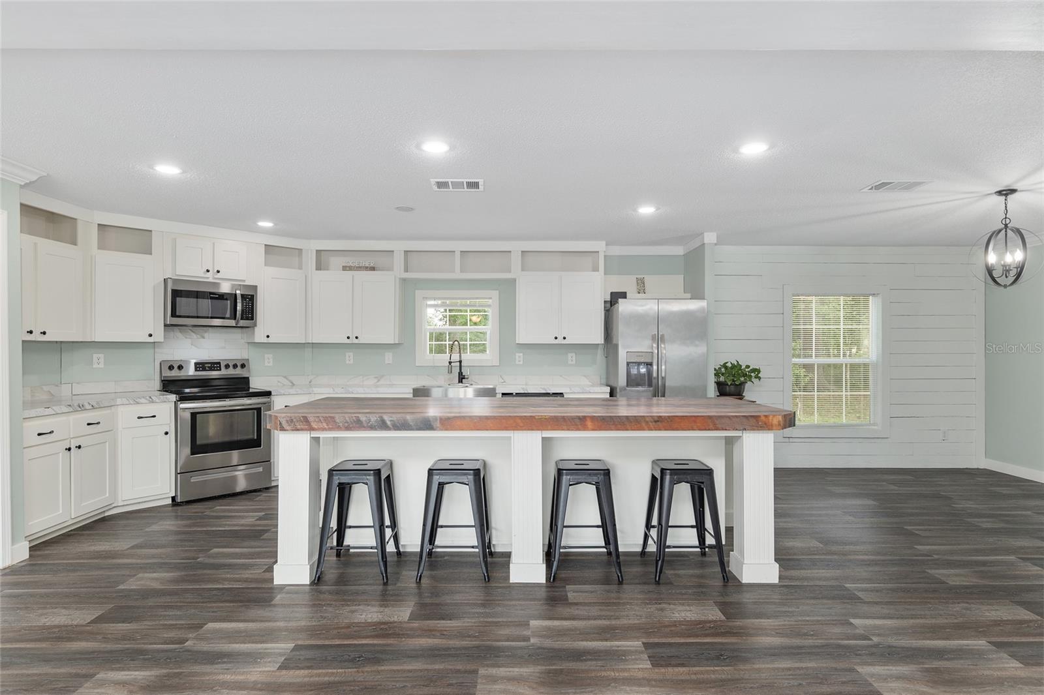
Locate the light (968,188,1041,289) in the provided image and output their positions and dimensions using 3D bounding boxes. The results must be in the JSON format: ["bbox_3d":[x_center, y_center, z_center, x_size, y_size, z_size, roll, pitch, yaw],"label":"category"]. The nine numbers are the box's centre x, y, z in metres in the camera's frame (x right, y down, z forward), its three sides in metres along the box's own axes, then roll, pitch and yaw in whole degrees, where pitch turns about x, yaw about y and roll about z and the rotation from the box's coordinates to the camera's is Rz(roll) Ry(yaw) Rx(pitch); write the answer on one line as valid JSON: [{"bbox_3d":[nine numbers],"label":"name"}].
[{"bbox_3d":[3.458,-0.770,3.935,0.430,0.700,0.430,0,0,0],"label":"light"}]

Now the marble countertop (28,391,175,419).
[{"bbox_3d":[-3.445,0.426,4.348,0.900,0.050,1.650,0,0,0],"label":"marble countertop"}]

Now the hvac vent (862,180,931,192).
[{"bbox_3d":[2.590,-1.110,3.820,0.355,0.020,0.270,0,0,0],"label":"hvac vent"}]

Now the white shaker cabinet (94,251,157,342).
[{"bbox_3d":[-3.435,-0.420,4.750,0.445,0.755,0.310,0,0,-45],"label":"white shaker cabinet"}]

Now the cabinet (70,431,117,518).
[{"bbox_3d":[-3.590,0.946,4.263,0.580,0.610,0.460,0,0,0],"label":"cabinet"}]

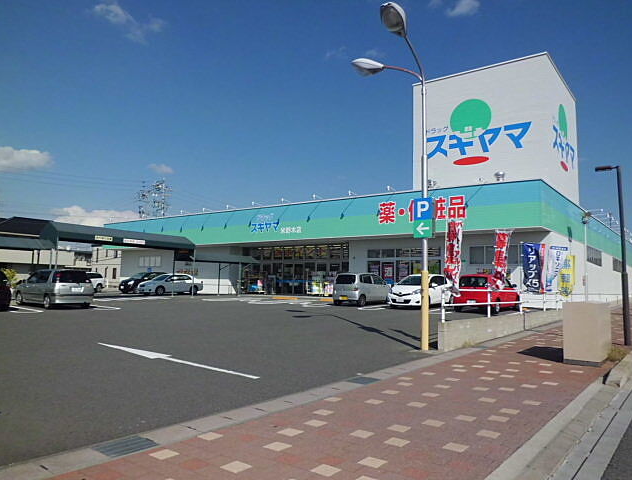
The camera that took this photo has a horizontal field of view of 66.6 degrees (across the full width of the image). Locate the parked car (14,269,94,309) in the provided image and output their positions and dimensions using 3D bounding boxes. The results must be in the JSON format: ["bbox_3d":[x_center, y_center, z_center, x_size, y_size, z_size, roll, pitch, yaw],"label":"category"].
[{"bbox_3d":[-10.950,2.010,20.050,4.150,1.550,1.690,-3,-6,38],"label":"parked car"}]

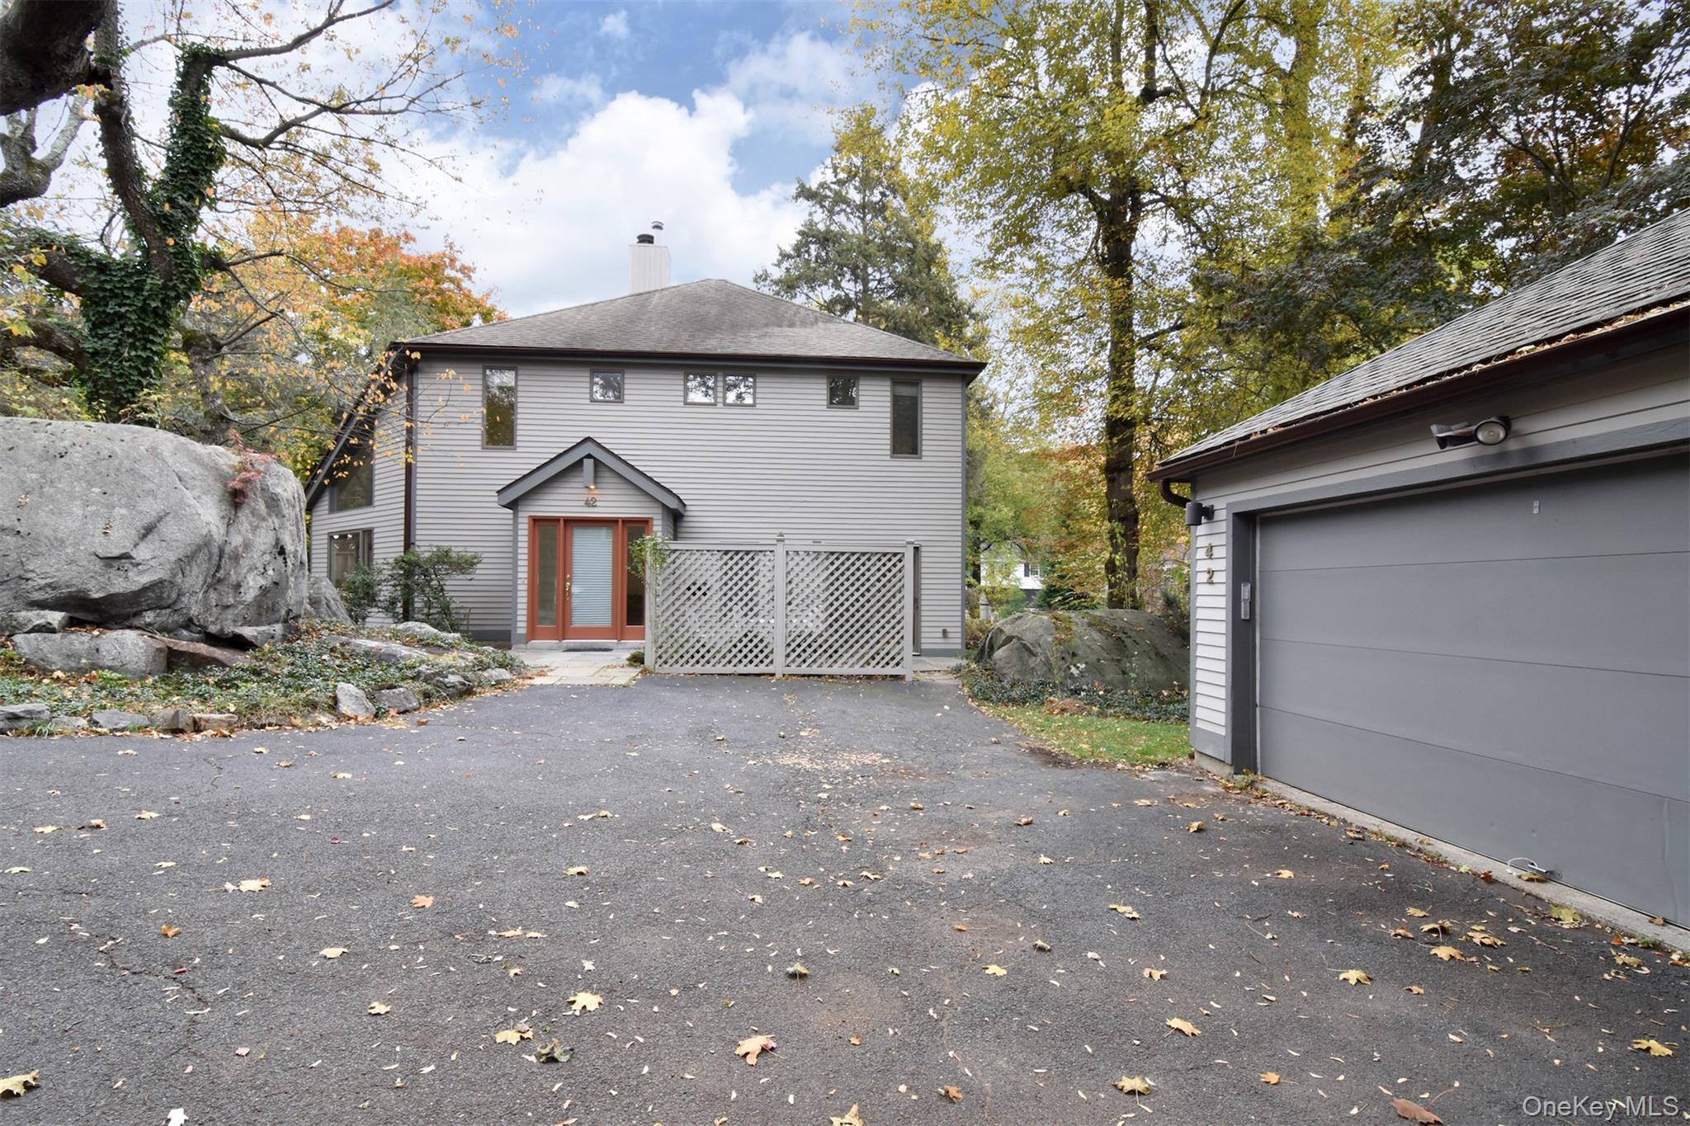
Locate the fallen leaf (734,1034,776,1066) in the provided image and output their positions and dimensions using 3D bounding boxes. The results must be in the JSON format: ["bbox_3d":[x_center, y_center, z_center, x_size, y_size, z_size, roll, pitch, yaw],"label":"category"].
[{"bbox_3d":[-0.287,1.545,2.388,0.135,0.030,0.130,0,-2,0],"label":"fallen leaf"}]

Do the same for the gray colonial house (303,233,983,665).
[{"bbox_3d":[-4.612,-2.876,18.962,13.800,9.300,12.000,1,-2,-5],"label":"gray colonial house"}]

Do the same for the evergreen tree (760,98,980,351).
[{"bbox_3d":[0.942,-7.917,29.313,9.200,20.000,9.200,0,-2,0],"label":"evergreen tree"}]

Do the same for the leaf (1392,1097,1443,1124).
[{"bbox_3d":[1.623,1.547,2.126,0.075,0.030,0.120,2,-3,-45],"label":"leaf"}]

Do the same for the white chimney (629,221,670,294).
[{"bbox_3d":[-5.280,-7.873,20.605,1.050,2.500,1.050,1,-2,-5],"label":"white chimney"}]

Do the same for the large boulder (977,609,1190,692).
[{"bbox_3d":[3.746,1.210,11.063,3.300,1.100,2.600,0,-2,0],"label":"large boulder"}]

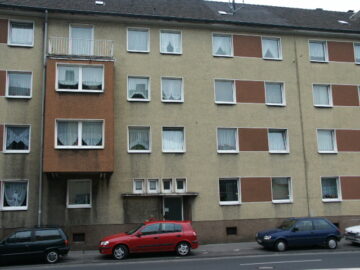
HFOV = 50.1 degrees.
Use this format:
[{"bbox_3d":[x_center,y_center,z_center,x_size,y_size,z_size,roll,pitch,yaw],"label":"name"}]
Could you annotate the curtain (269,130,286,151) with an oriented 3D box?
[{"bbox_3d":[5.426,0.326,21.403,1.080,1.115,0.100,1,-10,-12],"label":"curtain"}]

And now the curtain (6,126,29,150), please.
[{"bbox_3d":[-7.735,0.157,18.380,1.022,1.174,0.100,1,-10,-13],"label":"curtain"}]

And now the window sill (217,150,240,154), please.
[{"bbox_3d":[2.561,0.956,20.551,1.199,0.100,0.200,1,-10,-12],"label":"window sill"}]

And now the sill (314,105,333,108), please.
[{"bbox_3d":[8.286,-1.641,22.177,1.228,0.100,0.200,1,-10,-12],"label":"sill"}]

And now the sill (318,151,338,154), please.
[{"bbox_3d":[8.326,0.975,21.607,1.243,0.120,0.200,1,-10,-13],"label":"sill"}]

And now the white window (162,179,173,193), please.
[{"bbox_3d":[-0.622,2.583,19.431,0.564,0.706,0.160,1,-10,-13],"label":"white window"}]

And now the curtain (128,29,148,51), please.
[{"bbox_3d":[-2.268,-5.216,21.063,1.085,1.248,0.100,1,-10,-12],"label":"curtain"}]

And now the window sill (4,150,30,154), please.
[{"bbox_3d":[-7.785,0.796,18.334,1.190,0.130,0.200,1,-10,-12],"label":"window sill"}]

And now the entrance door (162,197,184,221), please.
[{"bbox_3d":[-0.332,4.226,19.606,1.042,2.169,0.100,1,-10,-12],"label":"entrance door"}]

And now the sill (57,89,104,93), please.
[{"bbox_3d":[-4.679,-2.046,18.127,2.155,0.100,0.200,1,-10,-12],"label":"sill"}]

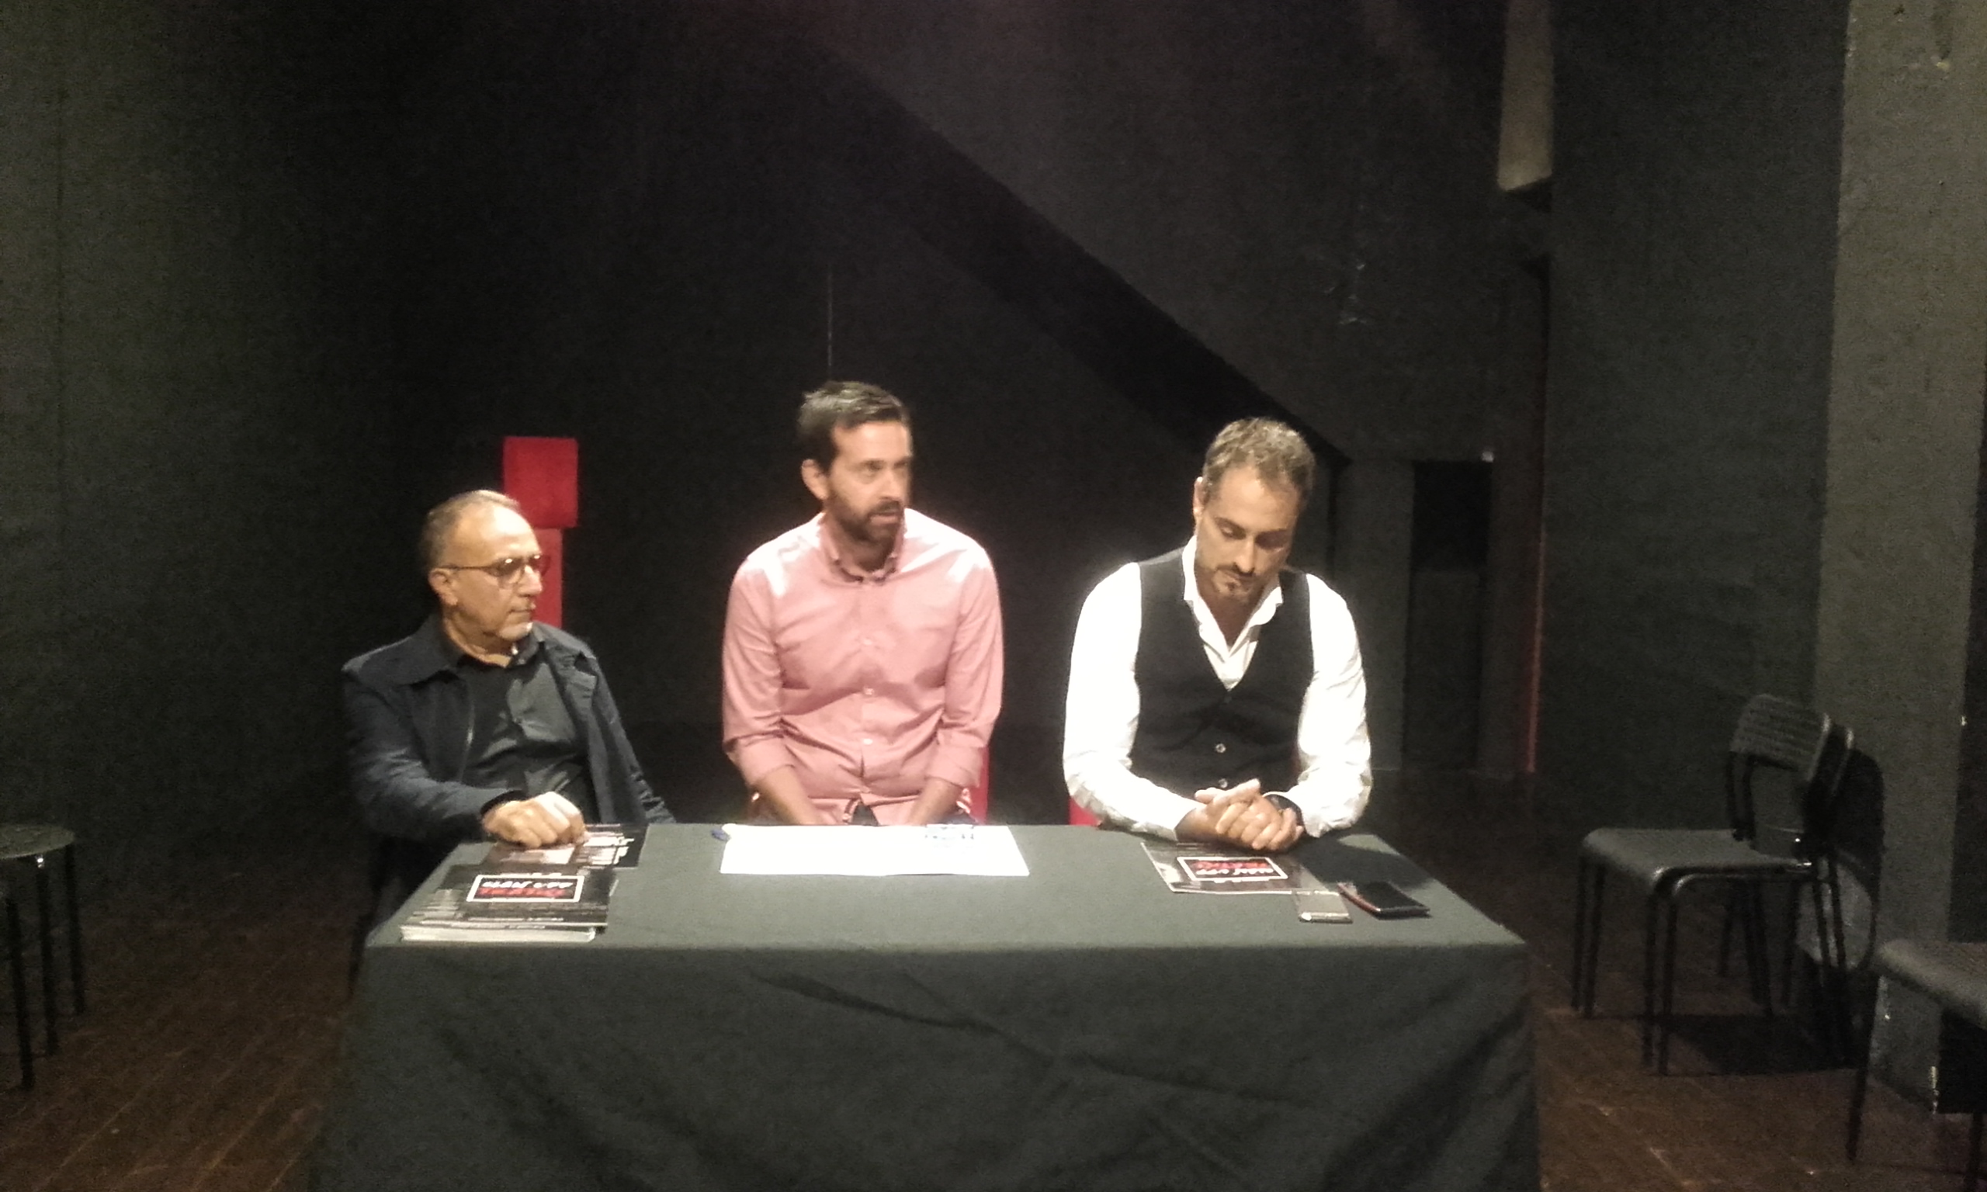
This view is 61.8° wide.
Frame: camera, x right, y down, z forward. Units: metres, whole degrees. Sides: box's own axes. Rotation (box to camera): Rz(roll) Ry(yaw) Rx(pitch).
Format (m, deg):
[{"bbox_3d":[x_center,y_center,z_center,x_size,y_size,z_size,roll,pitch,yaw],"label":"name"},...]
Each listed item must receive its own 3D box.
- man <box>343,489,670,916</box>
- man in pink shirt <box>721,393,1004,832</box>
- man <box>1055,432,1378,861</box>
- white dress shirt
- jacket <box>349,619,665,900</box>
[{"bbox_3d":[-0.641,0.467,2.375,0.560,1.230,0.820,-2,5,-40],"label":"man"},{"bbox_3d":[-0.209,0.383,2.439,0.470,1.410,0.750,1,4,-4],"label":"man in pink shirt"},{"bbox_3d":[0.325,0.426,2.441,0.500,1.360,0.780,2,4,2],"label":"man"},{"bbox_3d":[0.331,0.183,2.556,0.490,0.500,0.380,2,4,3],"label":"white dress shirt"},{"bbox_3d":[-0.742,0.298,2.465,0.510,0.580,0.440,-2,5,-40],"label":"jacket"}]

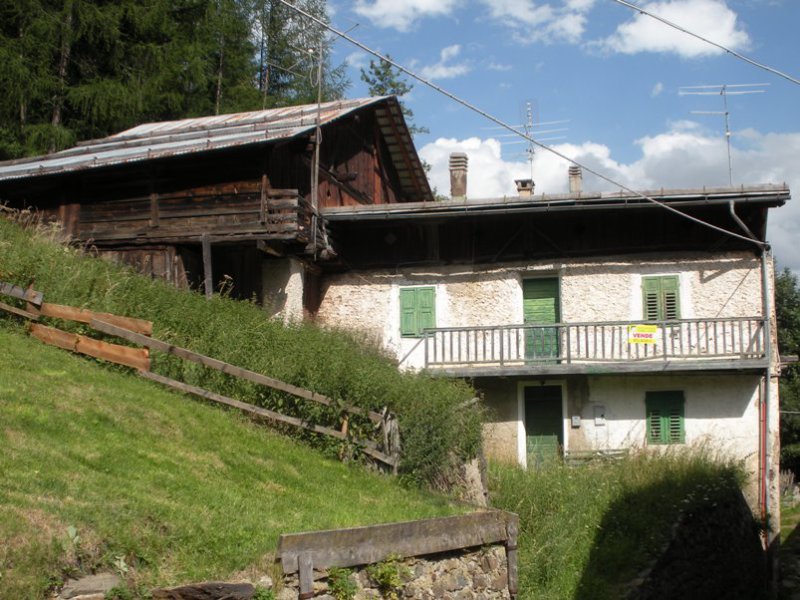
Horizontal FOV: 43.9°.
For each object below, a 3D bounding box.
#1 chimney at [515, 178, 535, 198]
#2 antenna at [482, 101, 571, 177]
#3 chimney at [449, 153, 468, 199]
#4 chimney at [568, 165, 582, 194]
[{"bbox_3d":[3.240,-2.797,25.797,0.451,0.591,0.451,-2,-8,12],"label":"chimney"},{"bbox_3d":[3.426,-4.212,26.197,2.250,2.171,1.300,-3,-8,16],"label":"antenna"},{"bbox_3d":[1.526,-3.158,25.799,0.425,1.236,0.425,-2,-8,12],"label":"chimney"},{"bbox_3d":[4.771,-3.169,26.997,0.331,0.881,0.331,-2,-8,12],"label":"chimney"}]

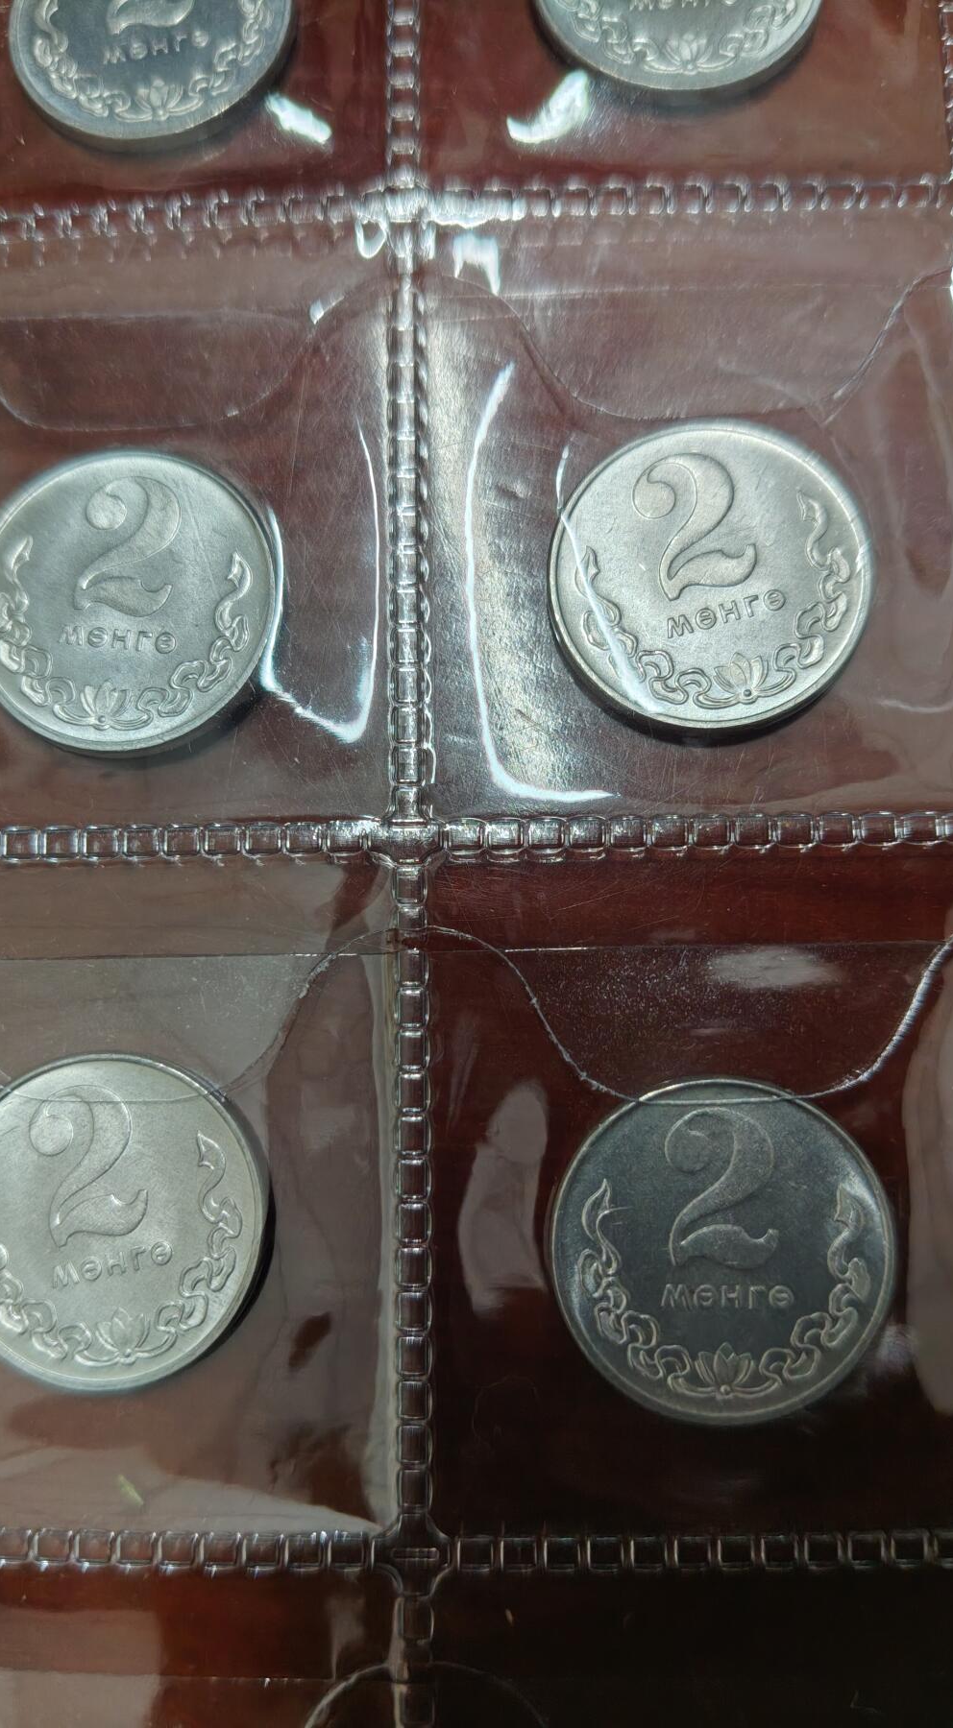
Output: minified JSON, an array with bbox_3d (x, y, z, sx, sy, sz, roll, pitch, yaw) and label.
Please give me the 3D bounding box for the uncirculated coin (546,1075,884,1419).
[{"bbox_3d":[0.014,0.023,0.077,0.020,0.001,0.020,0,84,3],"label":"uncirculated coin"}]

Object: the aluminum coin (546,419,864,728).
[{"bbox_3d":[0.015,-0.018,0.082,0.020,0.001,0.020,-1,83,5],"label":"aluminum coin"}]

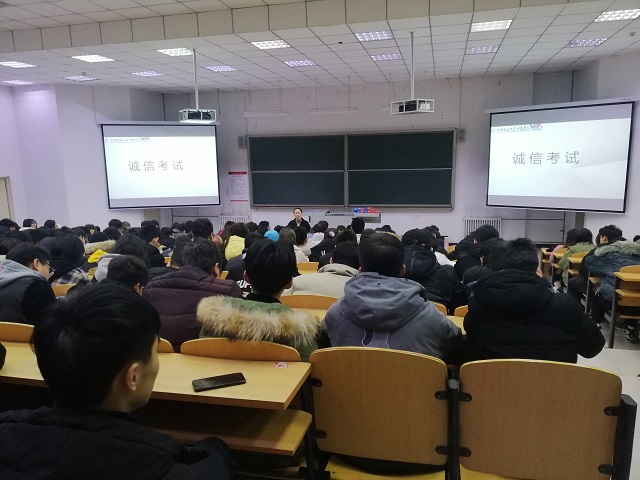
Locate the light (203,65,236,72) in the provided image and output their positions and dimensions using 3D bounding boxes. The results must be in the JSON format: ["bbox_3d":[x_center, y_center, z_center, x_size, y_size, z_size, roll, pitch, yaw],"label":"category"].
[{"bbox_3d":[-2.137,-3.738,10.457,0.600,0.080,0.600,1,10,14],"label":"light"}]

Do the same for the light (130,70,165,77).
[{"bbox_3d":[-3.868,-3.794,10.846,0.600,0.080,0.600,1,10,14],"label":"light"}]

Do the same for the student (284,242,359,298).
[{"bbox_3d":[0.119,0.583,3.075,0.500,1.220,0.740,1,10,14],"label":"student"}]

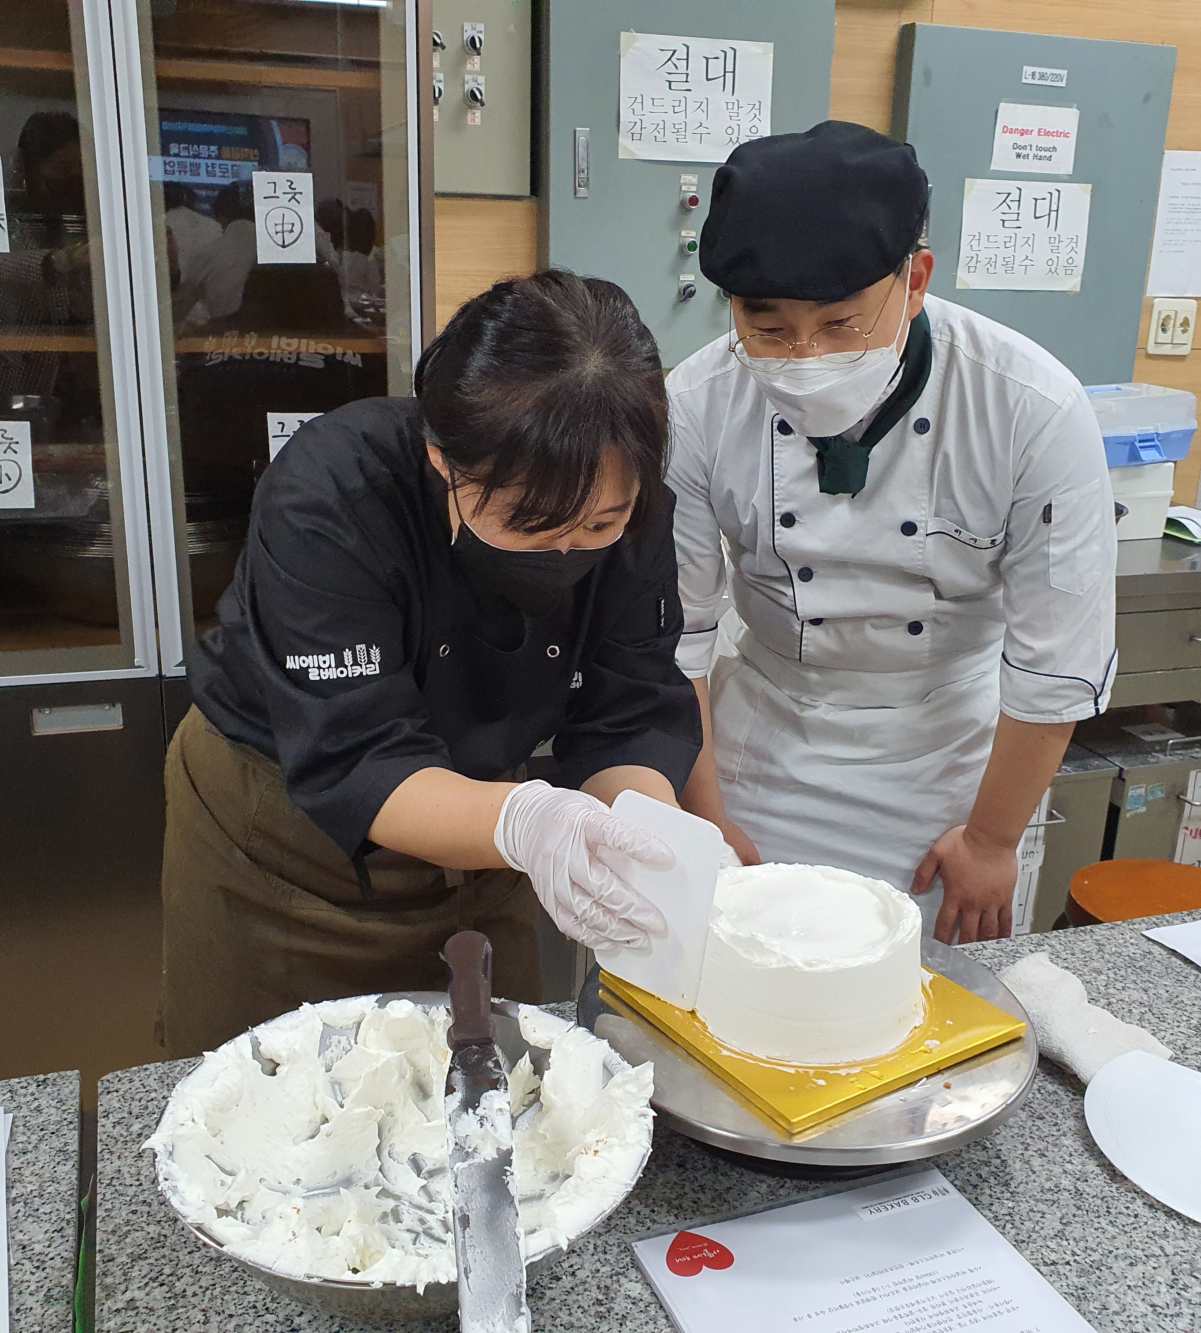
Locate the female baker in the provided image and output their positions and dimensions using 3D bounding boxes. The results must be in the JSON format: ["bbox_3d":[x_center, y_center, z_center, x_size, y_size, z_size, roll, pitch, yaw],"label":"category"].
[{"bbox_3d":[-0.120,0.366,1.158,0.480,1.360,0.610,-8,20,-28],"label":"female baker"}]

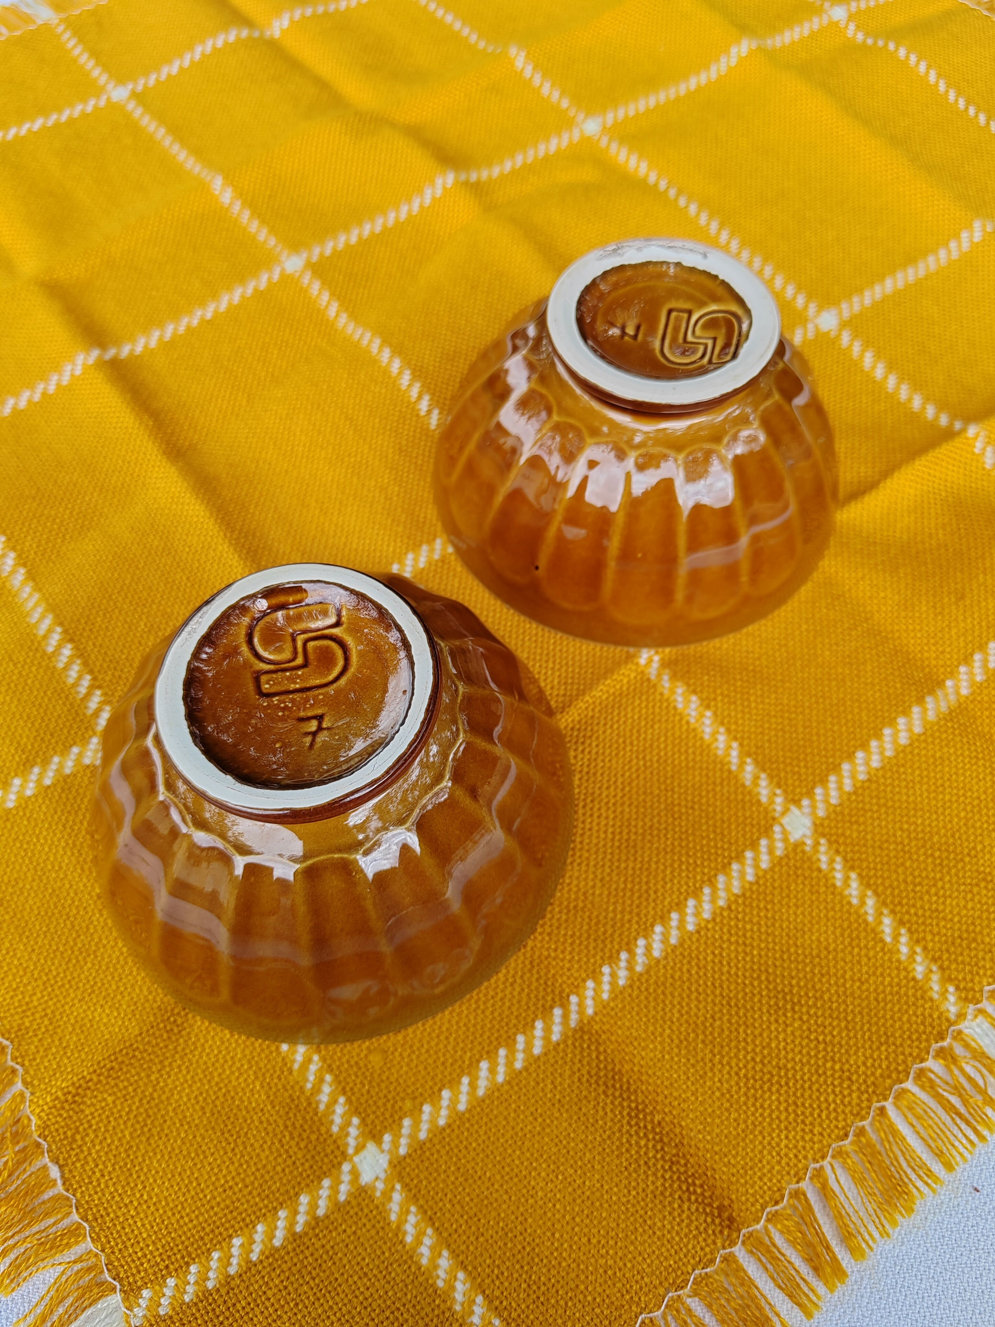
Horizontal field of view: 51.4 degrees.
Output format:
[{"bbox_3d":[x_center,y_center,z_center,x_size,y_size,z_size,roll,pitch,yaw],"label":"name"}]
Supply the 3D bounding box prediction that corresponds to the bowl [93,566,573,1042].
[{"bbox_3d":[-0.041,0.019,0.237,0.120,0.065,0.120,0,62,0],"label":"bowl"}]

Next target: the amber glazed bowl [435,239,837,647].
[{"bbox_3d":[0.041,-0.070,0.284,0.120,0.065,0.120,0,62,0],"label":"amber glazed bowl"}]

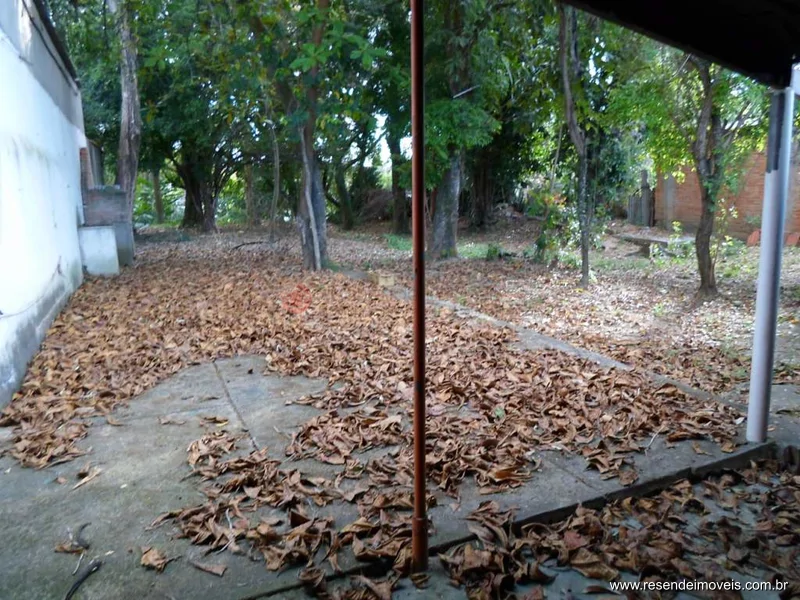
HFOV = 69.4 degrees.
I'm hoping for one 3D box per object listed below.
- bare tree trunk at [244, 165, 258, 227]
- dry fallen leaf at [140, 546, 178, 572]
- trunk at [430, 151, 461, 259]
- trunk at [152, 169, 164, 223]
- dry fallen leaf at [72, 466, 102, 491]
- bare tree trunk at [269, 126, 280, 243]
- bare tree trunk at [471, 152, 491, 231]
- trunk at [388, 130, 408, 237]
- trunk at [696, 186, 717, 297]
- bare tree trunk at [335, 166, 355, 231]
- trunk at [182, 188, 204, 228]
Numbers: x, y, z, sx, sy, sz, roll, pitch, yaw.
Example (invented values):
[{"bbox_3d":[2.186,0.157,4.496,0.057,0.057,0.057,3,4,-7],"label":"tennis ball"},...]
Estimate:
[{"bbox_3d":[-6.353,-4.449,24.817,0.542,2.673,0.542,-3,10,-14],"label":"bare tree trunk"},{"bbox_3d":[-0.985,1.061,2.358,0.135,0.040,0.095,1,10,5],"label":"dry fallen leaf"},{"bbox_3d":[1.106,-2.333,14.127,0.623,2.568,0.623,1,10,4],"label":"trunk"},{"bbox_3d":[-11.699,-5.019,27.989,0.466,2.638,0.466,-4,11,-22],"label":"trunk"},{"bbox_3d":[-1.641,0.940,3.034,0.115,0.040,0.170,2,10,12],"label":"dry fallen leaf"},{"bbox_3d":[-4.018,-3.783,18.550,0.273,3.688,0.273,-2,10,-12],"label":"bare tree trunk"},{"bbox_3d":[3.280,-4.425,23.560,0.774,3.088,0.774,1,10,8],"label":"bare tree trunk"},{"bbox_3d":[-0.056,-4.275,21.255,0.649,3.645,0.649,0,10,0],"label":"trunk"},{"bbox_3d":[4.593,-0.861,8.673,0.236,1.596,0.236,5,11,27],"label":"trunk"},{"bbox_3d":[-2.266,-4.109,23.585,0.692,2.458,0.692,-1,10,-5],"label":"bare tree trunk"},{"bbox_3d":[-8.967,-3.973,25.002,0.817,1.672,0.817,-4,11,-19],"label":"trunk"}]

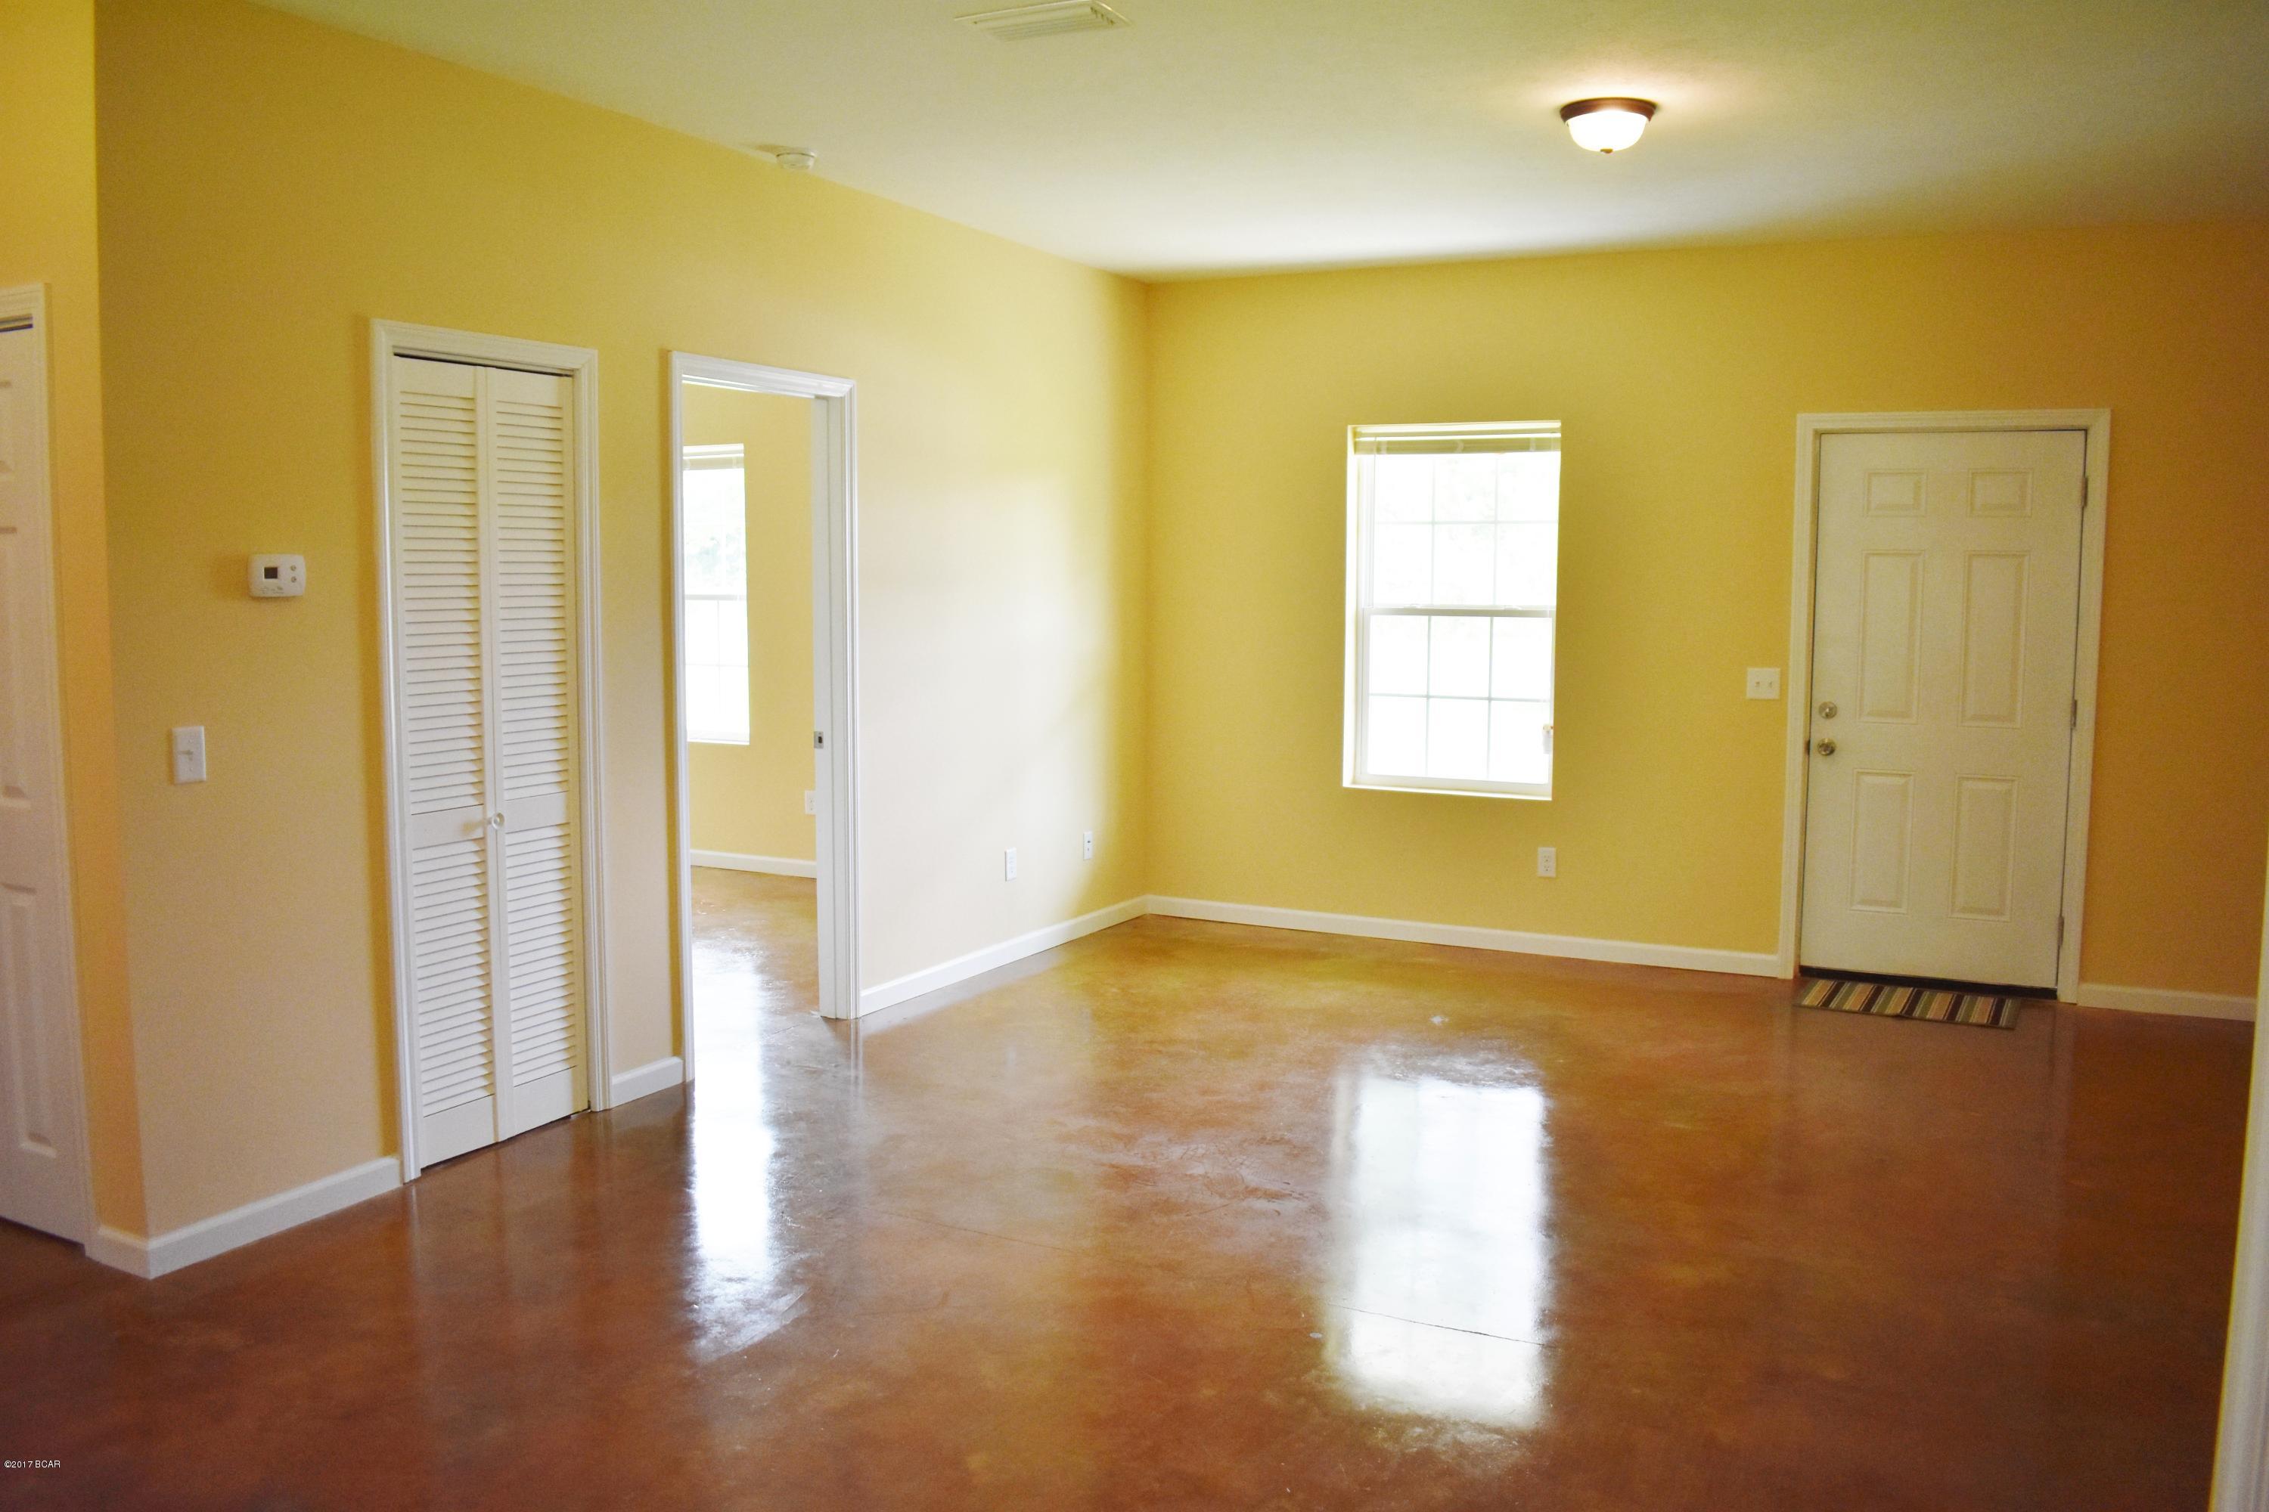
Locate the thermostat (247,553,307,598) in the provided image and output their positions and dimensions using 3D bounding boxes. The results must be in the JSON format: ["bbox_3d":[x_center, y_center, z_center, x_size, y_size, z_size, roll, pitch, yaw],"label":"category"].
[{"bbox_3d":[-1.929,-0.410,3.853,0.030,0.094,0.134,3,7,28],"label":"thermostat"}]

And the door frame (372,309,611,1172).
[{"bbox_3d":[-1.692,-0.016,4.485,0.120,2.136,0.717,3,7,28],"label":"door frame"}]

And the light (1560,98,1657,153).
[{"bbox_3d":[1.277,-1.682,4.584,0.265,0.123,0.265,3,6,27],"label":"light"}]

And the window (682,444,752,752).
[{"bbox_3d":[-2.352,-0.845,8.947,0.900,1.537,0.100,3,7,28],"label":"window"}]

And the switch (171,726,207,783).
[{"bbox_3d":[-2.045,-0.001,3.692,0.014,0.116,0.072,3,7,28],"label":"switch"}]

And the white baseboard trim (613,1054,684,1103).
[{"bbox_3d":[-1.418,0.957,5.004,0.016,0.088,0.307,3,7,28],"label":"white baseboard trim"}]

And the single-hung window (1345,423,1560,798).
[{"bbox_3d":[1.323,-0.604,7.024,0.894,1.520,0.111,3,6,27],"label":"single-hung window"}]

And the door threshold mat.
[{"bbox_3d":[2.750,0.879,6.047,0.752,0.010,0.475,3,6,27],"label":"door threshold mat"}]

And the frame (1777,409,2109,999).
[{"bbox_3d":[2.941,-0.179,6.237,1.023,2.127,0.130,3,7,28],"label":"frame"}]

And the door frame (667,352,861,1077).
[{"bbox_3d":[-1.190,-0.132,5.344,0.136,2.141,0.870,3,6,27],"label":"door frame"}]

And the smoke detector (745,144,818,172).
[{"bbox_3d":[-1.020,-1.801,5.165,0.126,0.043,0.126,3,6,27],"label":"smoke detector"}]

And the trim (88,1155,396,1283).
[{"bbox_3d":[-2.073,1.056,4.007,0.250,0.086,0.664,3,7,28],"label":"trim"}]

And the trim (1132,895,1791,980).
[{"bbox_3d":[1.264,0.742,7.094,2.742,0.083,0.015,3,6,27],"label":"trim"}]

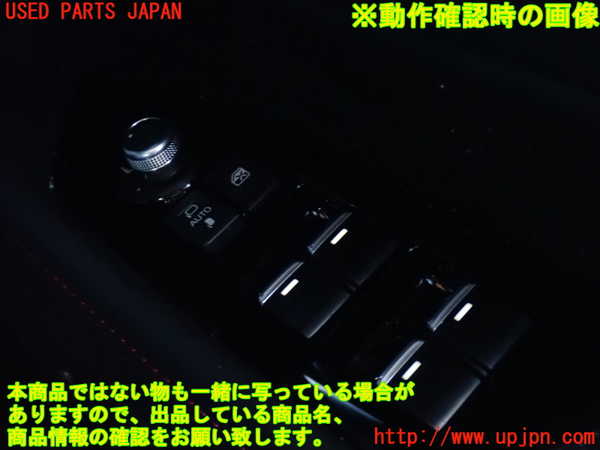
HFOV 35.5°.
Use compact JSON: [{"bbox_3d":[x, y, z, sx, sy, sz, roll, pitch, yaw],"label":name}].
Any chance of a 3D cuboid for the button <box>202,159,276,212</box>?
[{"bbox_3d":[-0.022,-0.014,0.353,0.019,0.006,0.024,-44,51,-19],"label":"button"}]

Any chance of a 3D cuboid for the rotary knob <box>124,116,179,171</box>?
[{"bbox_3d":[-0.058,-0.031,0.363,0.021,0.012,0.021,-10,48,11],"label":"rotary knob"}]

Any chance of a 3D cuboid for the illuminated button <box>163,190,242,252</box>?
[{"bbox_3d":[-0.036,-0.001,0.346,0.020,0.006,0.024,-44,51,-19],"label":"illuminated button"}]

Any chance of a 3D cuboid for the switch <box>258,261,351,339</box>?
[{"bbox_3d":[0.002,0.026,0.311,0.021,0.008,0.024,-44,51,-19],"label":"switch"}]

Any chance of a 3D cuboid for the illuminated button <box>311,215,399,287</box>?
[{"bbox_3d":[0.019,0.009,0.319,0.021,0.008,0.024,-44,51,-19],"label":"illuminated button"}]

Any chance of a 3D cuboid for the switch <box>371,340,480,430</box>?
[{"bbox_3d":[0.042,0.052,0.298,0.022,0.009,0.024,-44,50,-19],"label":"switch"}]

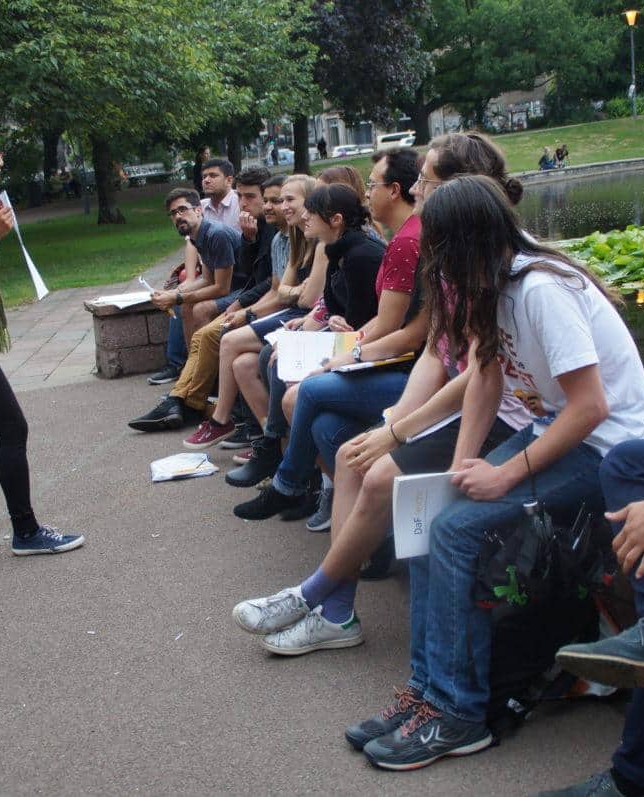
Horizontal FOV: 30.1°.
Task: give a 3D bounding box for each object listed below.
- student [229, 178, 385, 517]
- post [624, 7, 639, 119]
[{"bbox_3d":[-0.062,-0.164,4.743,0.720,1.280,0.470,-8,12,-12],"label":"student"},{"bbox_3d":[12.456,-13.417,48.000,0.550,4.400,0.550,0,13,24],"label":"post"}]

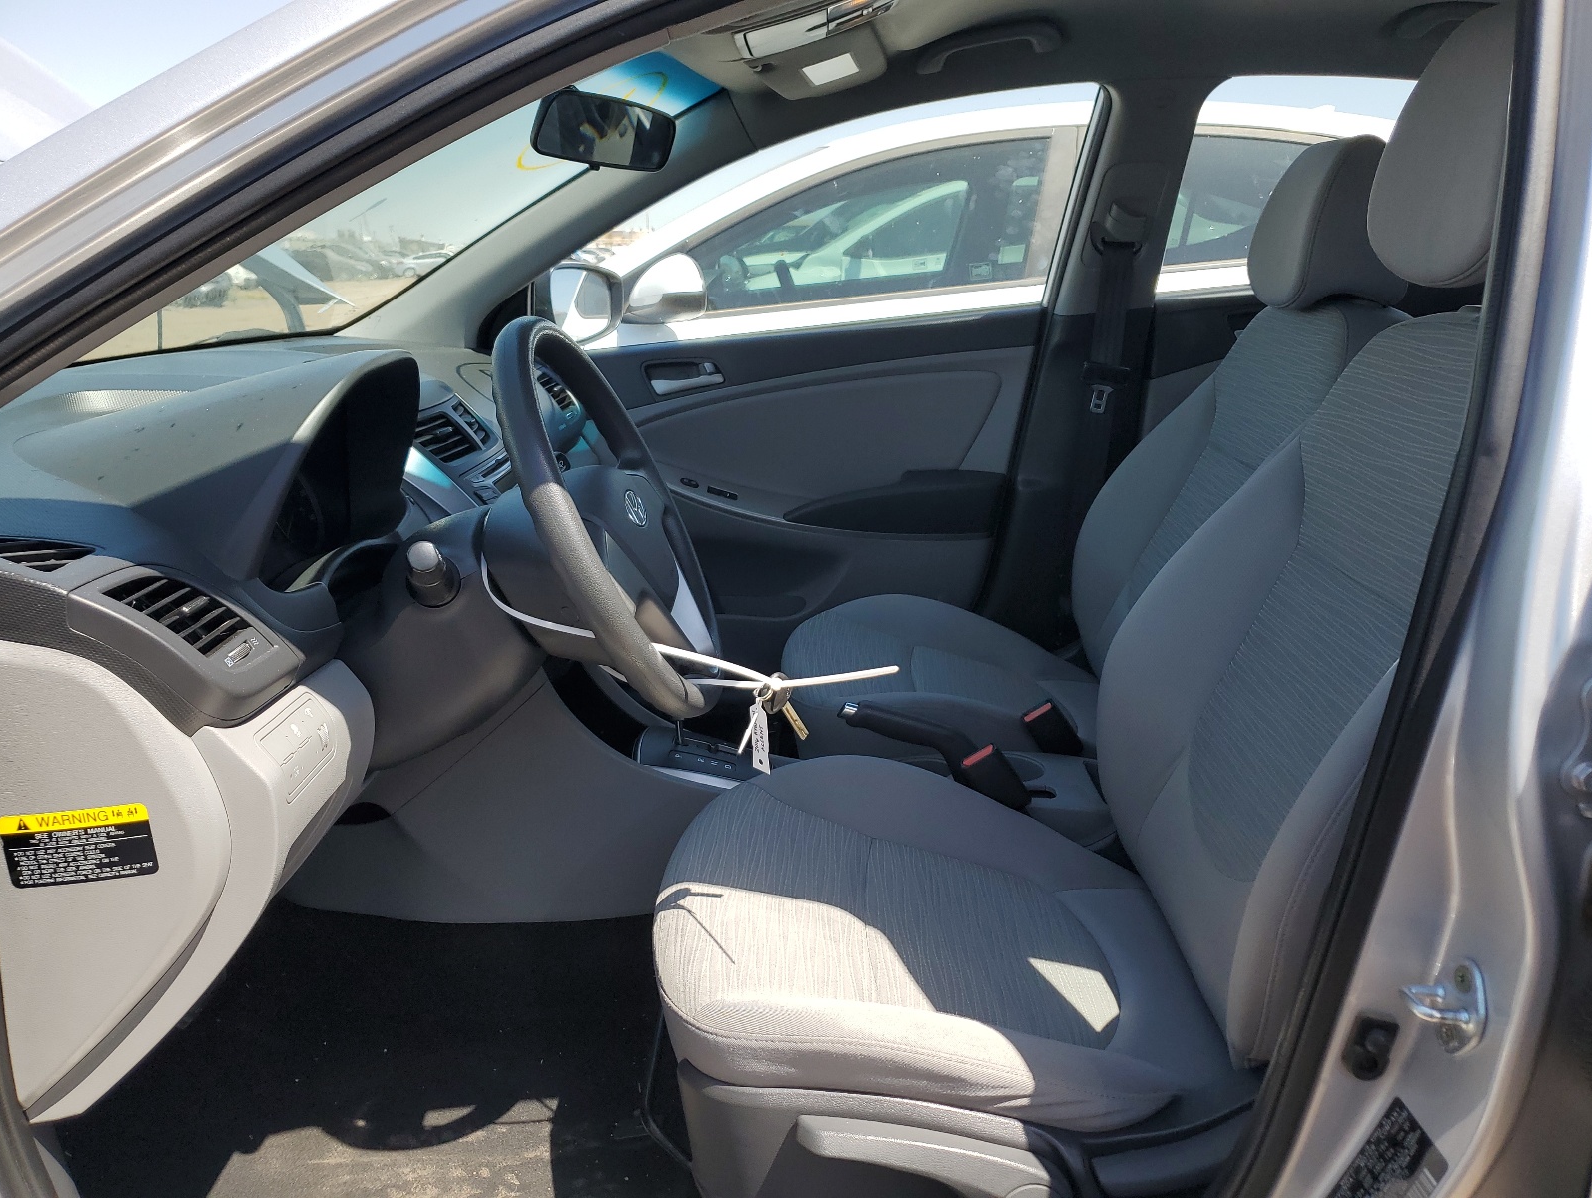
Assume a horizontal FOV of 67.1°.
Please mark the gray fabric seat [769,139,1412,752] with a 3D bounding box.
[{"bbox_3d":[0.402,-0.141,1.706,0.890,0.940,0.520,-2,17,4],"label":"gray fabric seat"}]

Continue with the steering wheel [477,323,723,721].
[{"bbox_3d":[-0.175,-0.060,1.040,0.110,0.370,0.370,-23,15,8],"label":"steering wheel"}]

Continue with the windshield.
[{"bbox_3d":[-0.560,-0.417,1.315,0.880,0.130,1.360,-29,13,11],"label":"windshield"}]

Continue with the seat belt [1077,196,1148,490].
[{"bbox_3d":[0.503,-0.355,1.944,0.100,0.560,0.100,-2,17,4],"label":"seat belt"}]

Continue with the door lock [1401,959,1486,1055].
[{"bbox_3d":[0.371,0.234,0.686,0.039,0.053,0.037,-4,17,-2],"label":"door lock"}]

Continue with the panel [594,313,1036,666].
[{"bbox_3d":[-0.033,-0.161,2.047,0.890,0.620,0.120,-2,17,4],"label":"panel"}]

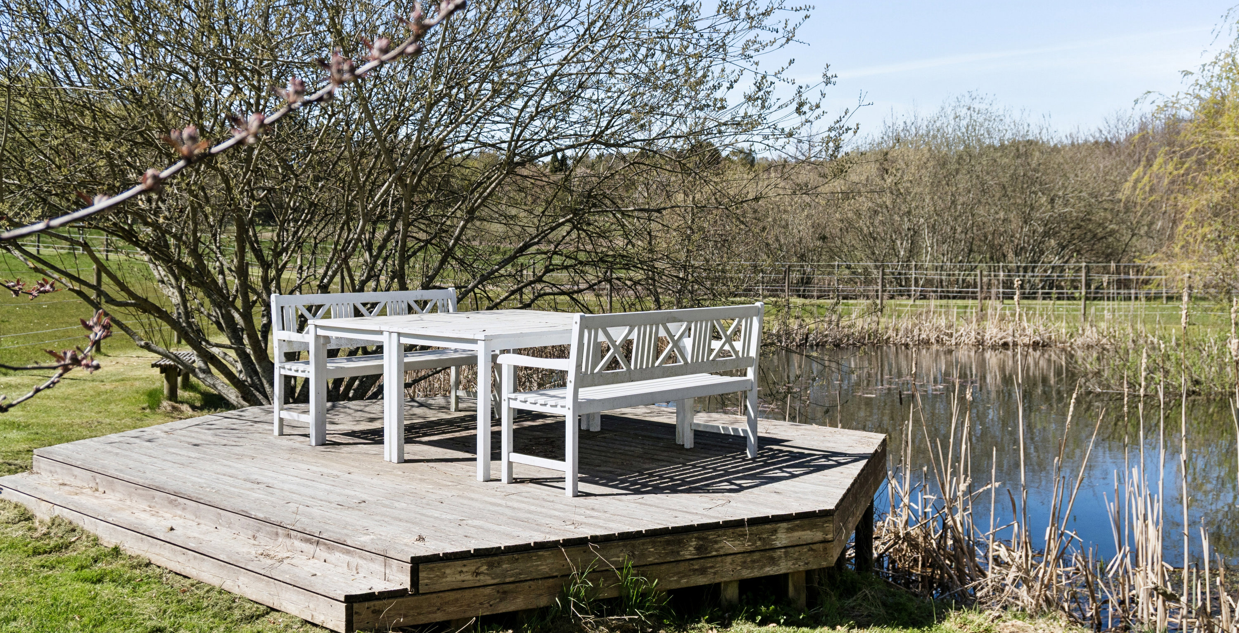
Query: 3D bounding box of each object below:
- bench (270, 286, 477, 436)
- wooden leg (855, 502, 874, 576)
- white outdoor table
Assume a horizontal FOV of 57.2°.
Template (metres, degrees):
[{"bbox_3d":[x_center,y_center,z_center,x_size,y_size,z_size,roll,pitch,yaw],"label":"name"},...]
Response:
[{"bbox_3d":[-1.485,0.290,7.564,0.590,0.896,1.527,4,5,40],"label":"bench"},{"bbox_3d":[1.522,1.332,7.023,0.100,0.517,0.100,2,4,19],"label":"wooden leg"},{"bbox_3d":[-0.722,0.406,6.940,1.570,0.756,1.677,4,5,41],"label":"white outdoor table"}]

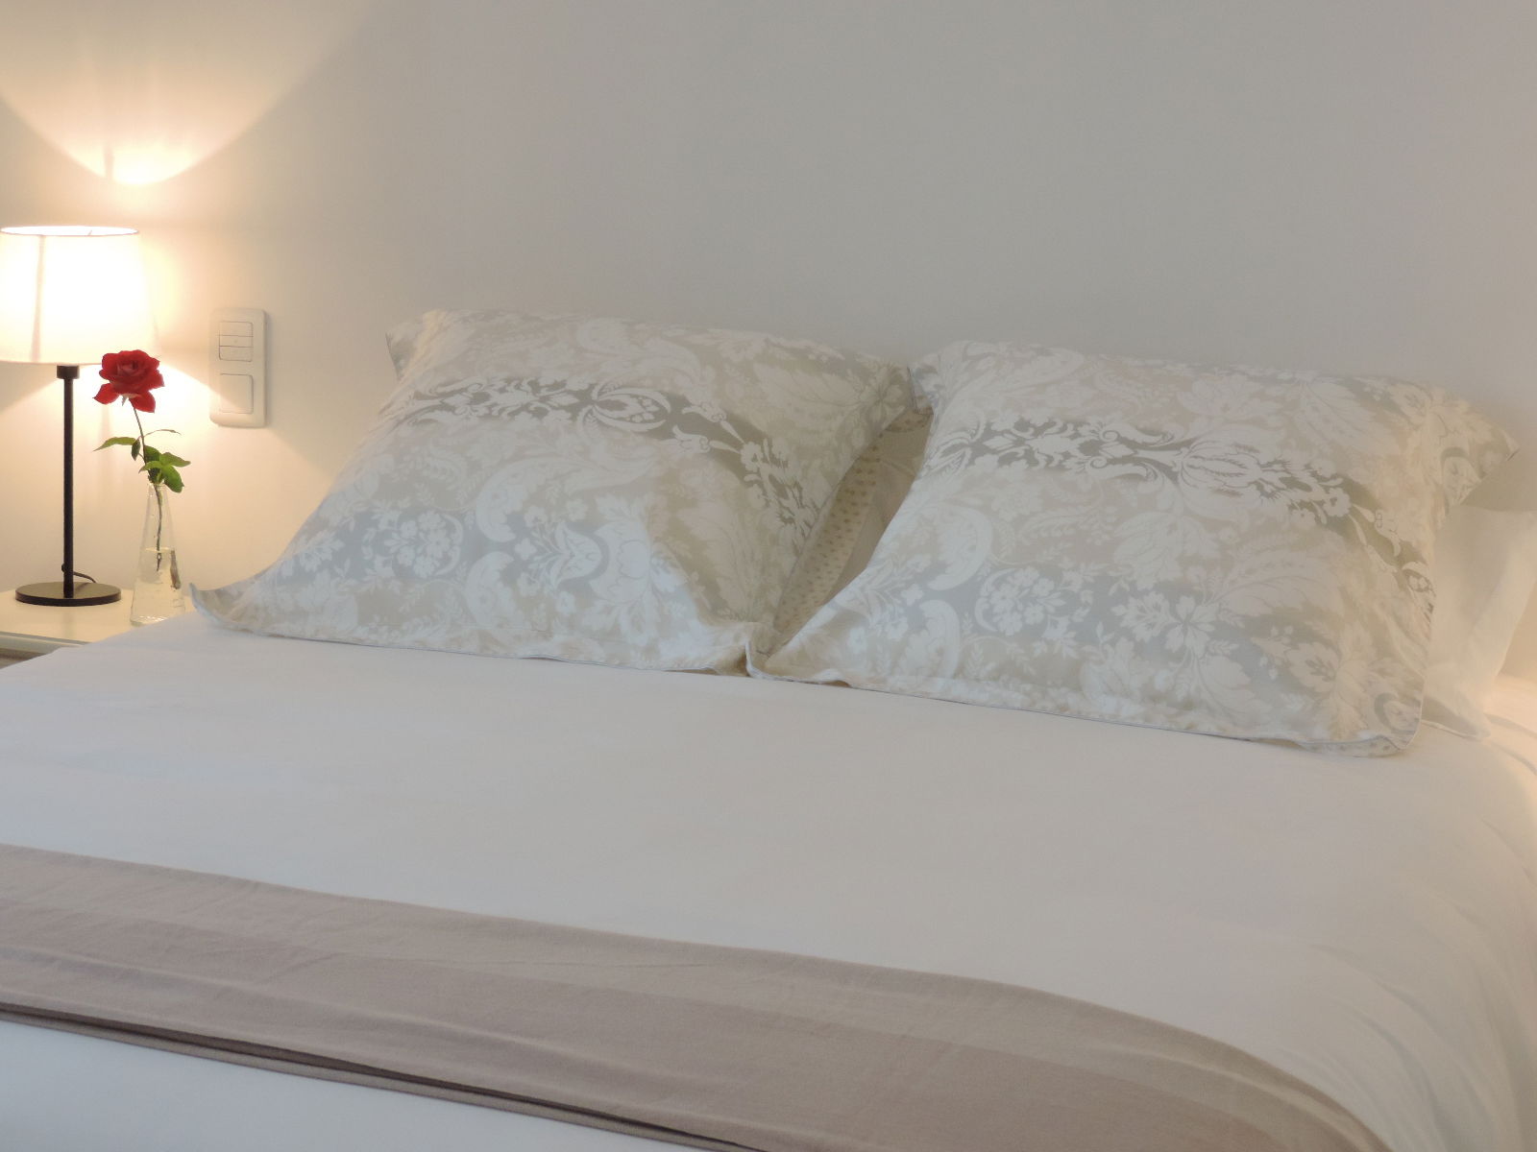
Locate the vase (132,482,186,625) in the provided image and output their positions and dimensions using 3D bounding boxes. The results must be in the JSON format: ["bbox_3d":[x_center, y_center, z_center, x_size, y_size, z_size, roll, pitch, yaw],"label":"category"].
[{"bbox_3d":[-0.789,-0.030,4.016,0.072,0.178,0.072,1,9,0],"label":"vase"}]

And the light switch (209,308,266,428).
[{"bbox_3d":[-0.705,-0.277,4.130,0.085,0.158,0.012,5,10,24],"label":"light switch"}]

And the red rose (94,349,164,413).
[{"bbox_3d":[-0.819,-0.249,3.982,0.088,0.079,0.083,-1,9,-12],"label":"red rose"}]

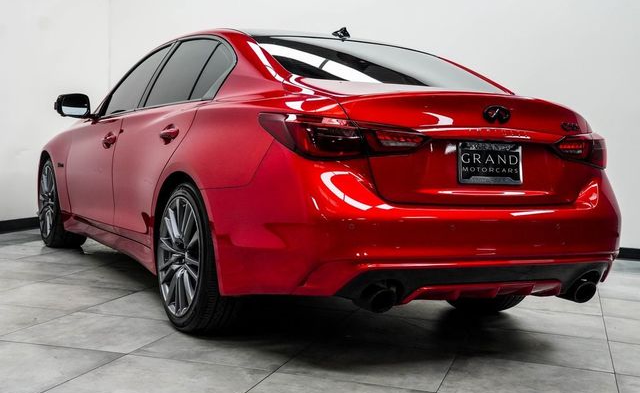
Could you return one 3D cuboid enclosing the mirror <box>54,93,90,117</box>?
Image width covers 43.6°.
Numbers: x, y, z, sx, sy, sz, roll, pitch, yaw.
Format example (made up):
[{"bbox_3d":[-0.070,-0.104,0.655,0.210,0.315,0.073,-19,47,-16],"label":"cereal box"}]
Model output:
[{"bbox_3d":[-1.506,-0.553,4.861,0.210,0.148,0.120,0,4,-30],"label":"mirror"}]

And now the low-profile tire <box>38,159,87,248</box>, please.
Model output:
[{"bbox_3d":[-1.839,0.043,5.670,0.250,0.670,0.670,0,4,-30],"label":"low-profile tire"}]

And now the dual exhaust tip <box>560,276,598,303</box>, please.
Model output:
[{"bbox_3d":[1.053,0.379,3.302,0.092,0.092,0.130,0,4,-30],"label":"dual exhaust tip"}]

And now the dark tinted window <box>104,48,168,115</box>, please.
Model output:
[{"bbox_3d":[-1.012,-0.642,4.432,0.085,0.410,0.720,25,-8,-29],"label":"dark tinted window"}]

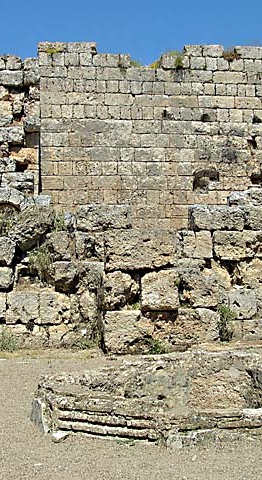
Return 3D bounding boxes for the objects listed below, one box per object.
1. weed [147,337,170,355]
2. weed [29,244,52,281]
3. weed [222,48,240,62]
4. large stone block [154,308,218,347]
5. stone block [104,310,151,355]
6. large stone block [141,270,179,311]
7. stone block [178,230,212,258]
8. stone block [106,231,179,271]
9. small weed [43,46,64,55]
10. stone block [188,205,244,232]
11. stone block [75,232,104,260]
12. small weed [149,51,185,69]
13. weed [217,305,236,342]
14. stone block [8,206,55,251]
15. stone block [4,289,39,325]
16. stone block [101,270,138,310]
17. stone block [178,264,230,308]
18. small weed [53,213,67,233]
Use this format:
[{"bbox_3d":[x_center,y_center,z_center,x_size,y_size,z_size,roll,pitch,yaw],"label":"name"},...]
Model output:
[{"bbox_3d":[0.318,1.312,8.387,0.283,0.224,0.220,-1,1,-13],"label":"weed"},{"bbox_3d":[-1.169,0.291,8.600,0.280,0.430,0.250,0,2,-10],"label":"weed"},{"bbox_3d":[2.018,-3.742,13.500,0.372,0.263,0.300,0,0,-9],"label":"weed"},{"bbox_3d":[0.661,1.140,8.925,0.926,0.496,0.500,-1,1,-13],"label":"large stone block"},{"bbox_3d":[-0.091,1.174,8.724,0.613,0.555,0.500,-1,1,-13],"label":"stone block"},{"bbox_3d":[0.361,0.674,9.137,0.514,0.528,0.480,0,0,-9],"label":"large stone block"},{"bbox_3d":[0.872,0.054,9.450,0.475,0.379,0.450,0,1,-11],"label":"stone block"},{"bbox_3d":[0.103,0.137,9.137,0.970,0.528,0.550,0,0,-9],"label":"stone block"},{"bbox_3d":[-1.480,-3.615,12.700,0.360,0.140,0.250,0,1,-11],"label":"small weed"},{"bbox_3d":[1.187,-0.309,9.350,0.730,0.360,0.450,0,2,-10],"label":"stone block"},{"bbox_3d":[-0.566,0.091,9.300,0.413,0.385,0.400,0,0,-8],"label":"stone block"},{"bbox_3d":[0.704,-3.495,12.900,0.630,0.310,0.350,0,1,-11],"label":"small weed"},{"bbox_3d":[1.349,1.178,9.400,0.257,0.529,0.220,0,0,-9],"label":"weed"},{"bbox_3d":[-1.398,-0.162,9.350,0.662,0.607,0.500,0,0,-8],"label":"stone block"},{"bbox_3d":[-1.417,0.877,8.650,0.410,0.400,0.420,0,2,-10],"label":"stone block"},{"bbox_3d":[-0.171,0.658,8.820,0.475,0.504,0.450,-1,1,-13],"label":"stone block"},{"bbox_3d":[0.963,0.645,9.300,0.688,0.550,0.500,0,1,-11],"label":"stone block"},{"bbox_3d":[-0.953,-0.237,9.000,0.190,0.260,0.180,0,2,-10],"label":"small weed"}]

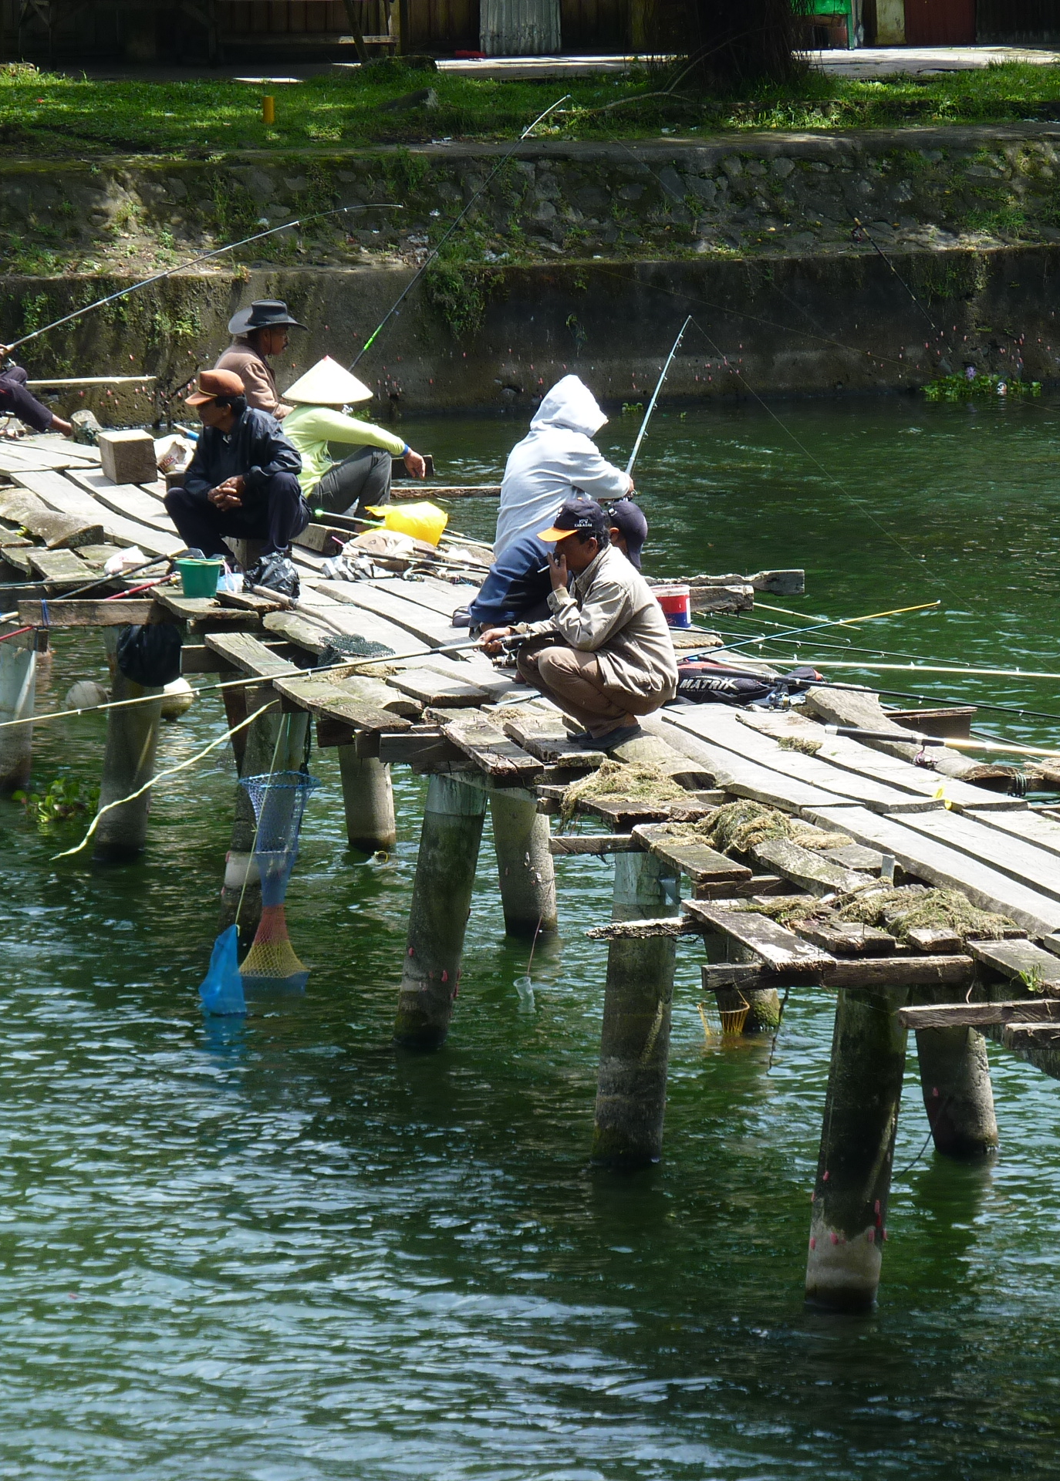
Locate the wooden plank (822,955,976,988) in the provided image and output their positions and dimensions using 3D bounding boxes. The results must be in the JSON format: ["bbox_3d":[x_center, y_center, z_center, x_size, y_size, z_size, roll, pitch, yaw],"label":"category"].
[{"bbox_3d":[1.210,0.755,38.300,0.510,0.085,0.100,-1,5,-17],"label":"wooden plank"}]

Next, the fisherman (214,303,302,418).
[{"bbox_3d":[-1.380,-1.808,60.300,0.720,0.930,0.500,-1,4,-7],"label":"fisherman"}]

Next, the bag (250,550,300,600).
[{"bbox_3d":[-1.104,-0.722,50.588,0.210,0.200,0.190,-1,4,-8],"label":"bag"}]

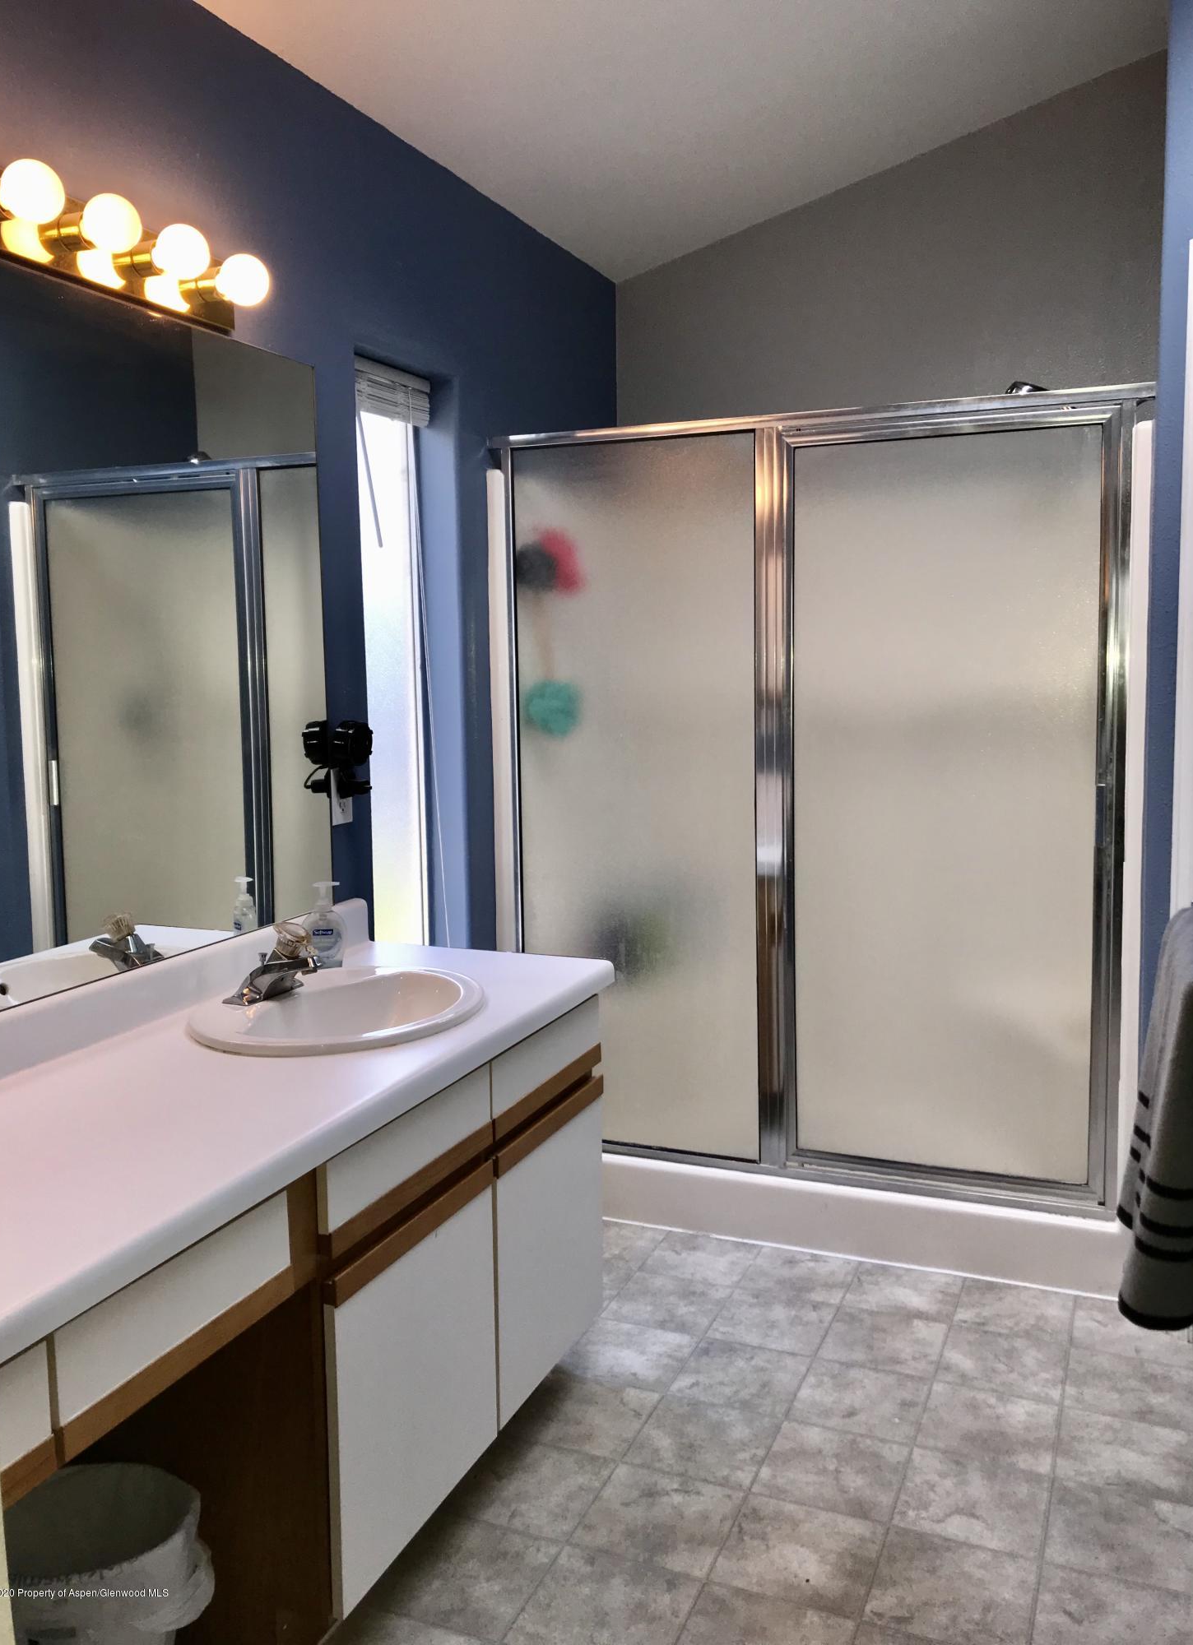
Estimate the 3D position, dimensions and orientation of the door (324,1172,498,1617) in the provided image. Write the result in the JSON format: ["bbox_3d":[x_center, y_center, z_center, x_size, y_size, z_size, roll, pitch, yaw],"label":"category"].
[{"bbox_3d":[-0.263,0.837,2.000,0.018,0.439,0.459,2,8,23],"label":"door"}]

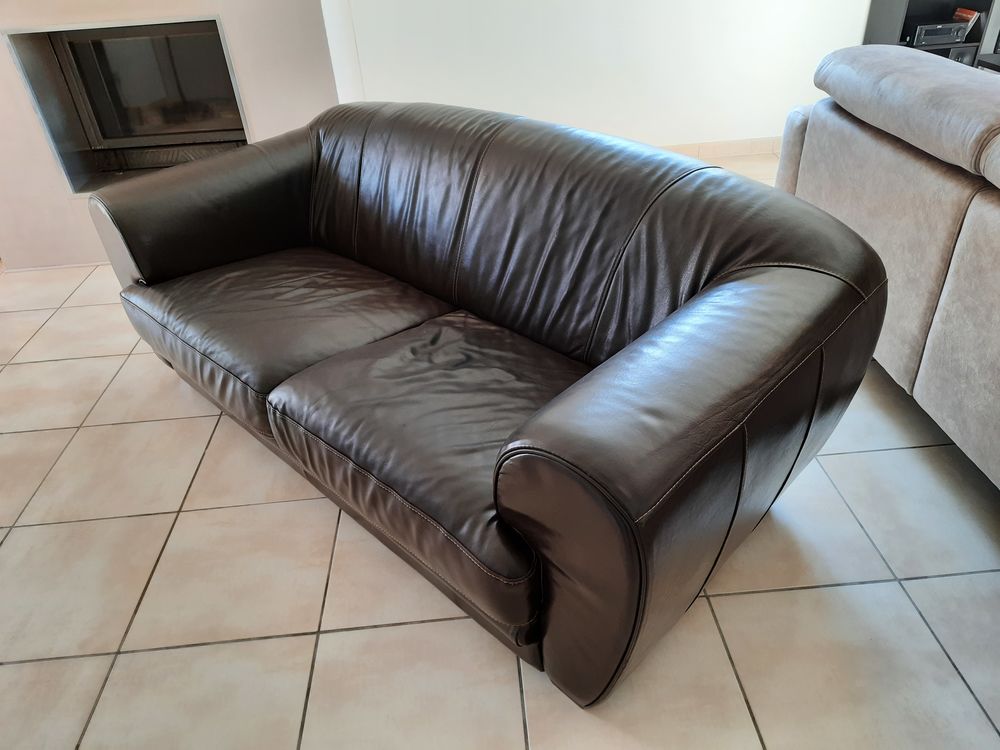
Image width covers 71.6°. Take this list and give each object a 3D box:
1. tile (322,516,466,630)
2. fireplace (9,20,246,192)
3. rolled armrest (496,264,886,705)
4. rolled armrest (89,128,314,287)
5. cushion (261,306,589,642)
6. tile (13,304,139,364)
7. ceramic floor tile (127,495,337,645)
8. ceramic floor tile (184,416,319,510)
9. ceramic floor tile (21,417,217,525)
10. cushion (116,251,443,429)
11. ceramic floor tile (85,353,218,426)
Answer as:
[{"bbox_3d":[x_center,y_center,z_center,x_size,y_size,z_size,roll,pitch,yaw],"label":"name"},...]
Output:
[{"bbox_3d":[-0.202,0.445,1.740,0.439,0.010,0.420,-5,35,-1],"label":"tile"},{"bbox_3d":[-1.498,-1.204,3.035,0.797,0.635,0.400,-5,35,-1],"label":"fireplace"},{"bbox_3d":[0.422,0.188,1.480,0.331,0.641,0.904,27,46,36],"label":"rolled armrest"},{"bbox_3d":[-0.946,-0.516,2.602,0.331,0.641,0.904,27,46,36],"label":"rolled armrest"},{"bbox_3d":[-0.047,0.127,1.715,0.907,0.209,0.682,27,46,36],"label":"cushion"},{"bbox_3d":[-1.613,-0.174,2.744,0.439,0.010,0.420,-5,35,-1],"label":"tile"},{"bbox_3d":[-0.643,0.482,1.728,0.439,0.010,0.420,-5,35,-1],"label":"ceramic floor tile"},{"bbox_3d":[-0.672,0.239,2.074,0.439,0.010,0.420,-5,35,-1],"label":"ceramic floor tile"},{"bbox_3d":[-1.113,0.276,2.063,0.439,0.010,0.420,-5,35,-1],"label":"ceramic floor tile"},{"bbox_3d":[-0.697,-0.207,2.248,0.902,0.209,0.682,27,46,36],"label":"cushion"},{"bbox_3d":[-1.143,0.033,2.409,0.439,0.010,0.420,-5,35,-1],"label":"ceramic floor tile"}]

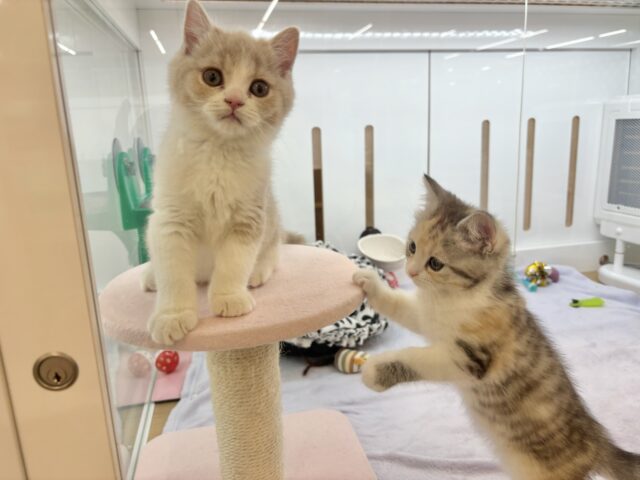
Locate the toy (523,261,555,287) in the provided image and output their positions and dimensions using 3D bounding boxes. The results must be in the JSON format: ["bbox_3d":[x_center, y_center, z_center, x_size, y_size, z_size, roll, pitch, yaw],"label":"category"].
[{"bbox_3d":[0.561,0.086,1.217,0.074,0.055,0.062,-5,13,-11],"label":"toy"}]

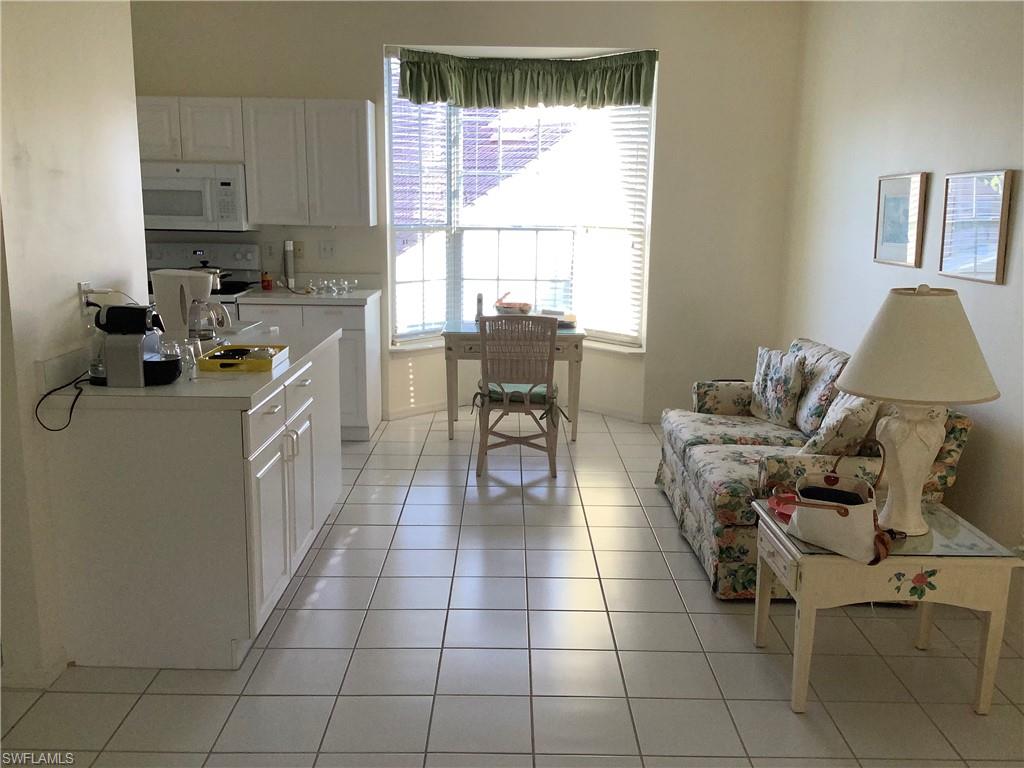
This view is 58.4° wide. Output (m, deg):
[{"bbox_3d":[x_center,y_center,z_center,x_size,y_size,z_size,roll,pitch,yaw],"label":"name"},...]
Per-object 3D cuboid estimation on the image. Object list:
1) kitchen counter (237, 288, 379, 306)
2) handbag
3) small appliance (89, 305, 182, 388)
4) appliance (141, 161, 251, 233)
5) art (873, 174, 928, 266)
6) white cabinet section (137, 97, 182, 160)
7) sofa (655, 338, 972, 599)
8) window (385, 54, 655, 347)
[{"bbox_3d":[-1.278,-0.566,5.904,0.794,0.049,0.660,0,12,0],"label":"kitchen counter"},{"bbox_3d":[0.969,0.346,2.759,0.309,0.303,0.188,7,13,30],"label":"handbag"},{"bbox_3d":[-1.222,-0.130,3.003,0.280,0.268,0.135,1,11,0],"label":"small appliance"},{"bbox_3d":[-2.039,-1.209,5.885,0.764,0.406,0.424,0,12,0],"label":"appliance"},{"bbox_3d":[1.833,-0.776,4.353,0.030,0.427,0.491,0,12,0],"label":"art"},{"bbox_3d":[-2.243,-1.616,5.840,0.382,0.371,0.335,1,12,0],"label":"white cabinet section"},{"bbox_3d":[1.255,0.286,4.222,0.951,0.848,1.445,0,12,0],"label":"sofa"},{"bbox_3d":[0.049,-1.262,6.460,1.778,1.976,0.502,1,11,0],"label":"window"}]

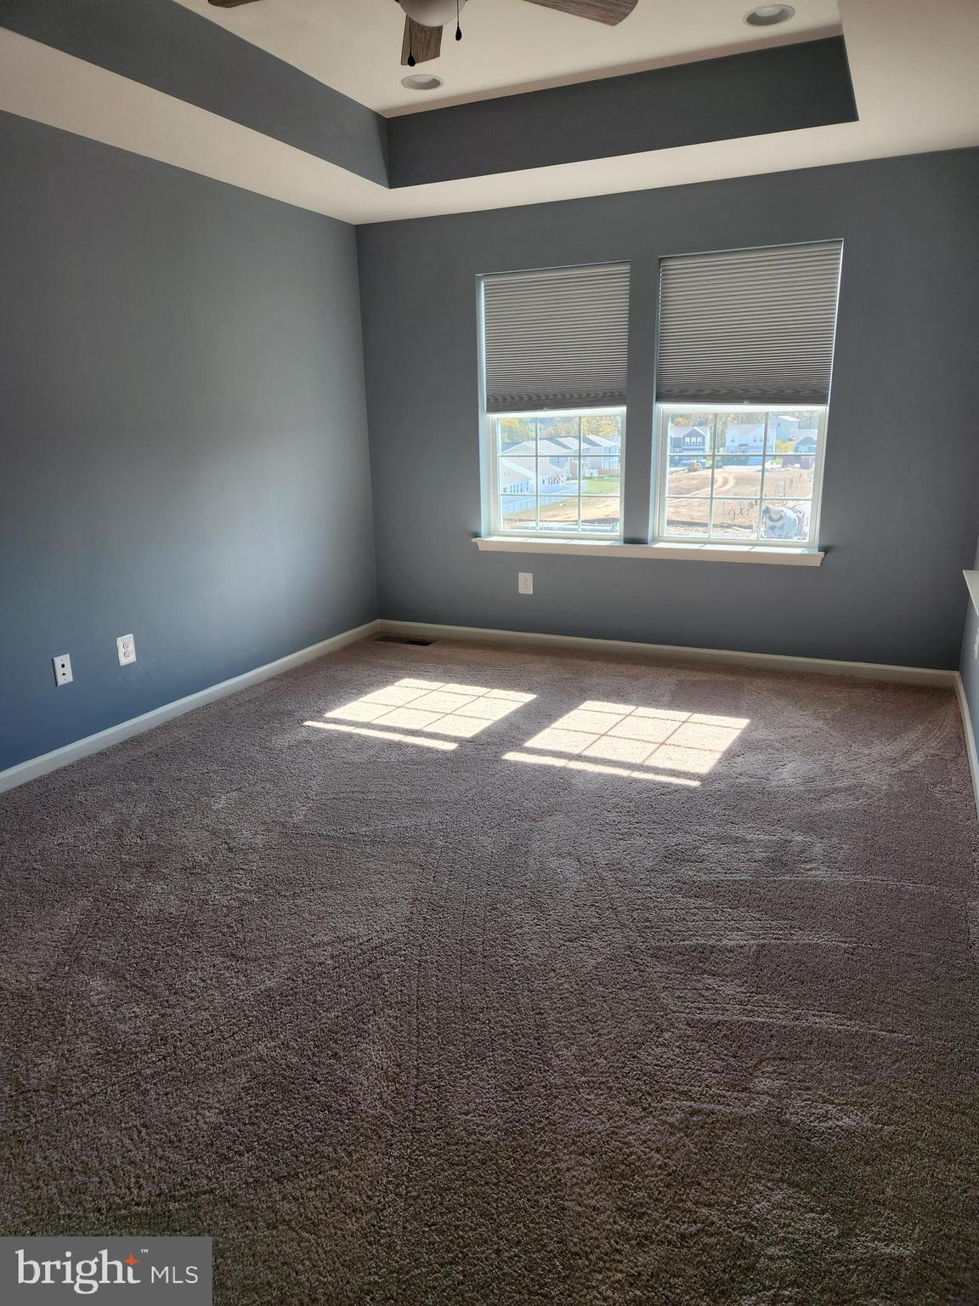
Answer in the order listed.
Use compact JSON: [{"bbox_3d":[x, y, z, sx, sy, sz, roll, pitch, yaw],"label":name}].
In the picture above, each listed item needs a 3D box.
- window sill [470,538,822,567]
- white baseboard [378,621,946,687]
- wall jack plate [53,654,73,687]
[{"bbox_3d":[0.823,-0.570,4.846,1.976,0.075,0.120,6,17,24],"label":"window sill"},{"bbox_3d":[0.798,-0.023,4.995,3.361,0.082,0.015,6,17,24],"label":"white baseboard"},{"bbox_3d":[-1.724,0.069,3.520,0.007,0.118,0.075,6,17,24],"label":"wall jack plate"}]

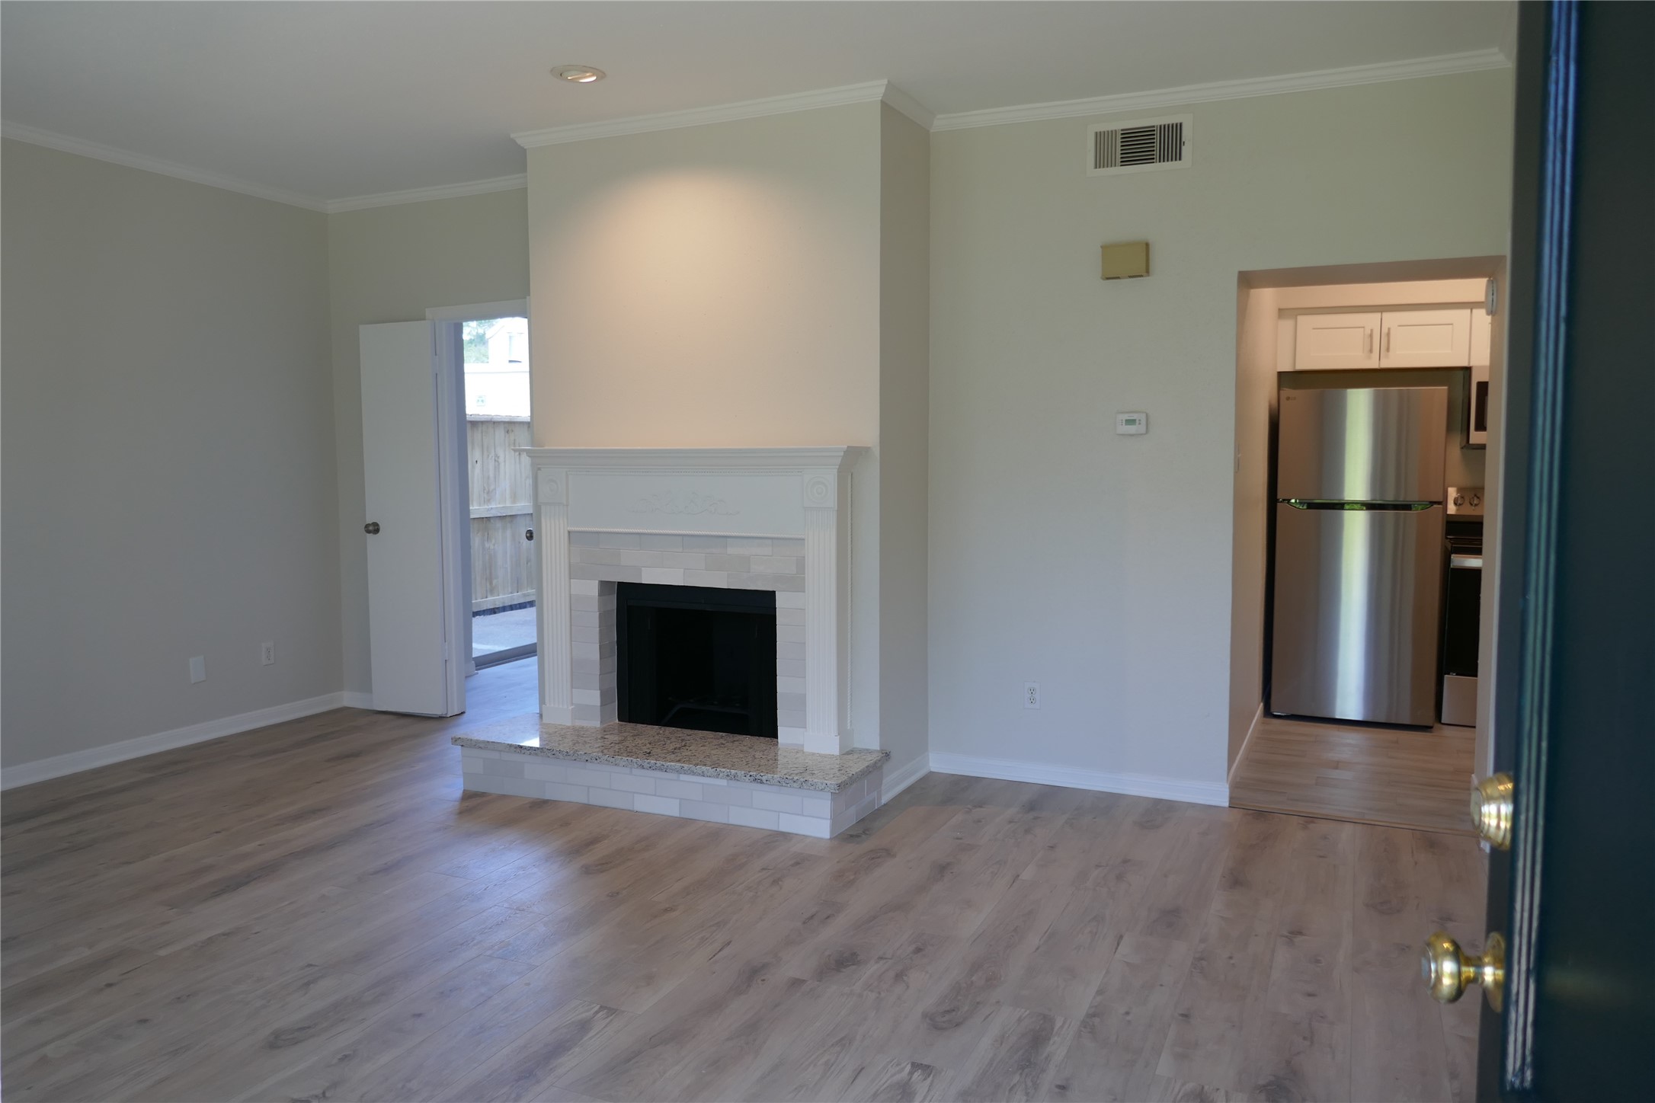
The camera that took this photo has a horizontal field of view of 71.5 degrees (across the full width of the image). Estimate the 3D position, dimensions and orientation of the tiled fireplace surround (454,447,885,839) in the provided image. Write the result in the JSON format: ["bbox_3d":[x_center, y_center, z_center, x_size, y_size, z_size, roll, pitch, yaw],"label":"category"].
[{"bbox_3d":[-0.649,0.296,4.517,1.715,1.394,0.485,2,5,24],"label":"tiled fireplace surround"}]

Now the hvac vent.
[{"bbox_3d":[1.198,-1.561,4.424,0.395,0.193,0.021,2,5,24],"label":"hvac vent"}]

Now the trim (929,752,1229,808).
[{"bbox_3d":[0.994,0.928,4.710,1.227,0.091,0.015,2,5,24],"label":"trim"}]

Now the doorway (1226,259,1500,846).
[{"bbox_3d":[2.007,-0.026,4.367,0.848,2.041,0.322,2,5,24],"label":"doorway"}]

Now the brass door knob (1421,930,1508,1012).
[{"bbox_3d":[0.532,0.350,0.966,0.060,0.065,0.065,2,5,22],"label":"brass door knob"}]

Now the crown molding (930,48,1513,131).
[{"bbox_3d":[1.371,-1.718,4.315,2.086,0.052,0.046,2,5,24],"label":"crown molding"}]

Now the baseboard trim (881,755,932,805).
[{"bbox_3d":[0.329,0.931,4.707,0.015,0.091,0.564,2,5,24],"label":"baseboard trim"}]

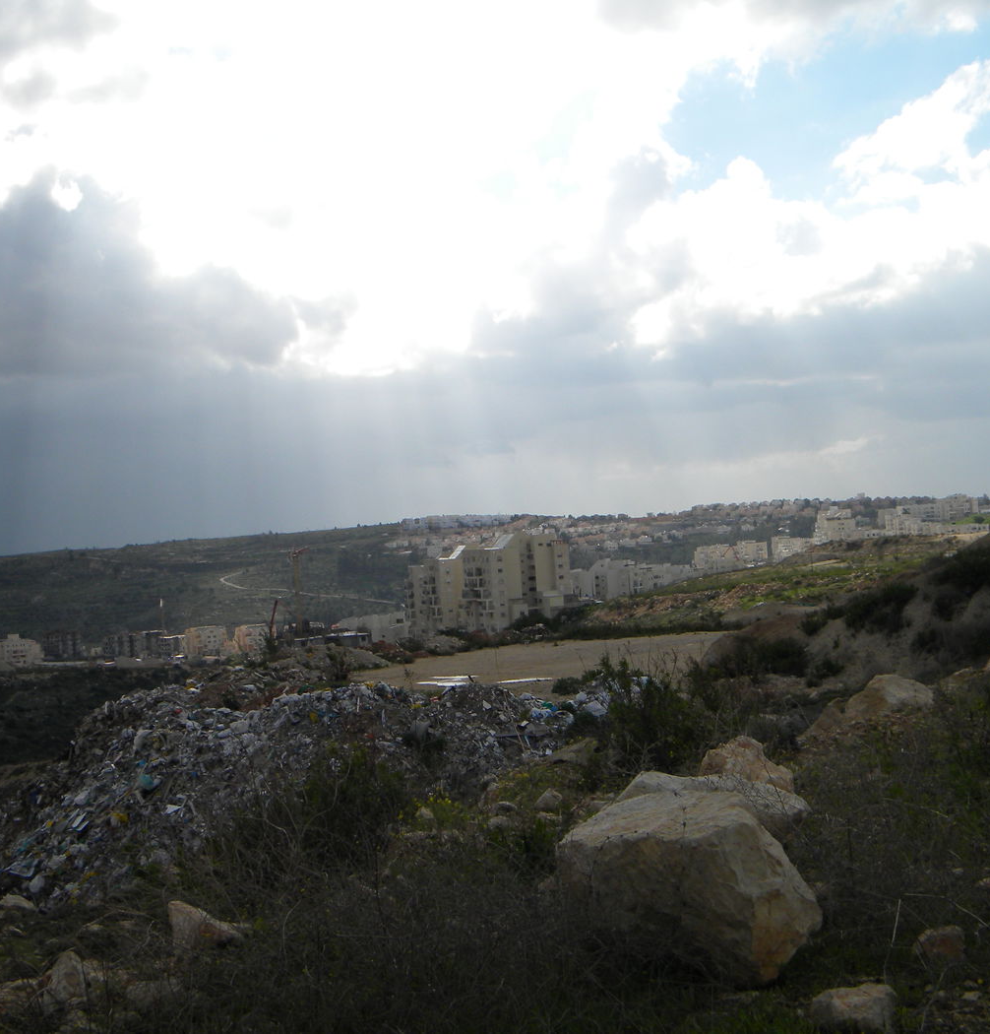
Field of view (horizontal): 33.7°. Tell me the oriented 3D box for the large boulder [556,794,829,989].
[{"bbox_3d":[0.805,1.545,6.800,1.080,0.680,0.850,-3,0,0],"label":"large boulder"}]

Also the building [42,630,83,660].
[{"bbox_3d":[-250.259,74.486,945.000,22.500,17.000,16.000,-3,0,-16],"label":"building"}]

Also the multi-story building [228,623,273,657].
[{"bbox_3d":[-139.552,70.236,930.000,20.000,18.000,16.000,-3,0,-27],"label":"multi-story building"}]

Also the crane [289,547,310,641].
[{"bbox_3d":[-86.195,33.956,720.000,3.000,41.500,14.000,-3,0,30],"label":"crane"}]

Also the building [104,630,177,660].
[{"bbox_3d":[-209.274,75.668,960.000,40.000,17.000,18.000,-3,0,0],"label":"building"}]

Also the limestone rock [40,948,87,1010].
[{"bbox_3d":[-2.087,2.238,7.900,0.240,0.300,0.200,-3,0,0],"label":"limestone rock"}]

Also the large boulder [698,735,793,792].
[{"bbox_3d":[1.571,1.571,10.200,0.550,0.400,0.450,-3,0,9],"label":"large boulder"}]

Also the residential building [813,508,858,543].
[{"bbox_3d":[204.584,5.494,980.000,25.000,20.000,18.000,-3,0,10],"label":"residential building"}]

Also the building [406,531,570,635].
[{"bbox_3d":[-2.315,18.984,468.000,41.000,29.000,20.000,-3,0,25],"label":"building"}]

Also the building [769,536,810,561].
[{"bbox_3d":[181.057,20.117,1000.000,22.000,16.000,16.000,-3,0,10],"label":"building"}]

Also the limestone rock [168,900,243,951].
[{"bbox_3d":[-1.564,2.203,8.800,0.400,0.280,0.280,-3,0,0],"label":"limestone rock"}]

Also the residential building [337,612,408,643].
[{"bbox_3d":[-33.230,29.892,440.000,20.000,10.000,14.000,-3,0,10],"label":"residential building"}]

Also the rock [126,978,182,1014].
[{"bbox_3d":[-1.336,1.876,6.400,0.200,0.130,0.160,-3,0,-12],"label":"rock"}]

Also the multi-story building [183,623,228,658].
[{"bbox_3d":[-166.163,71.611,940.000,20.500,18.000,16.000,-3,0,-27],"label":"multi-story building"}]

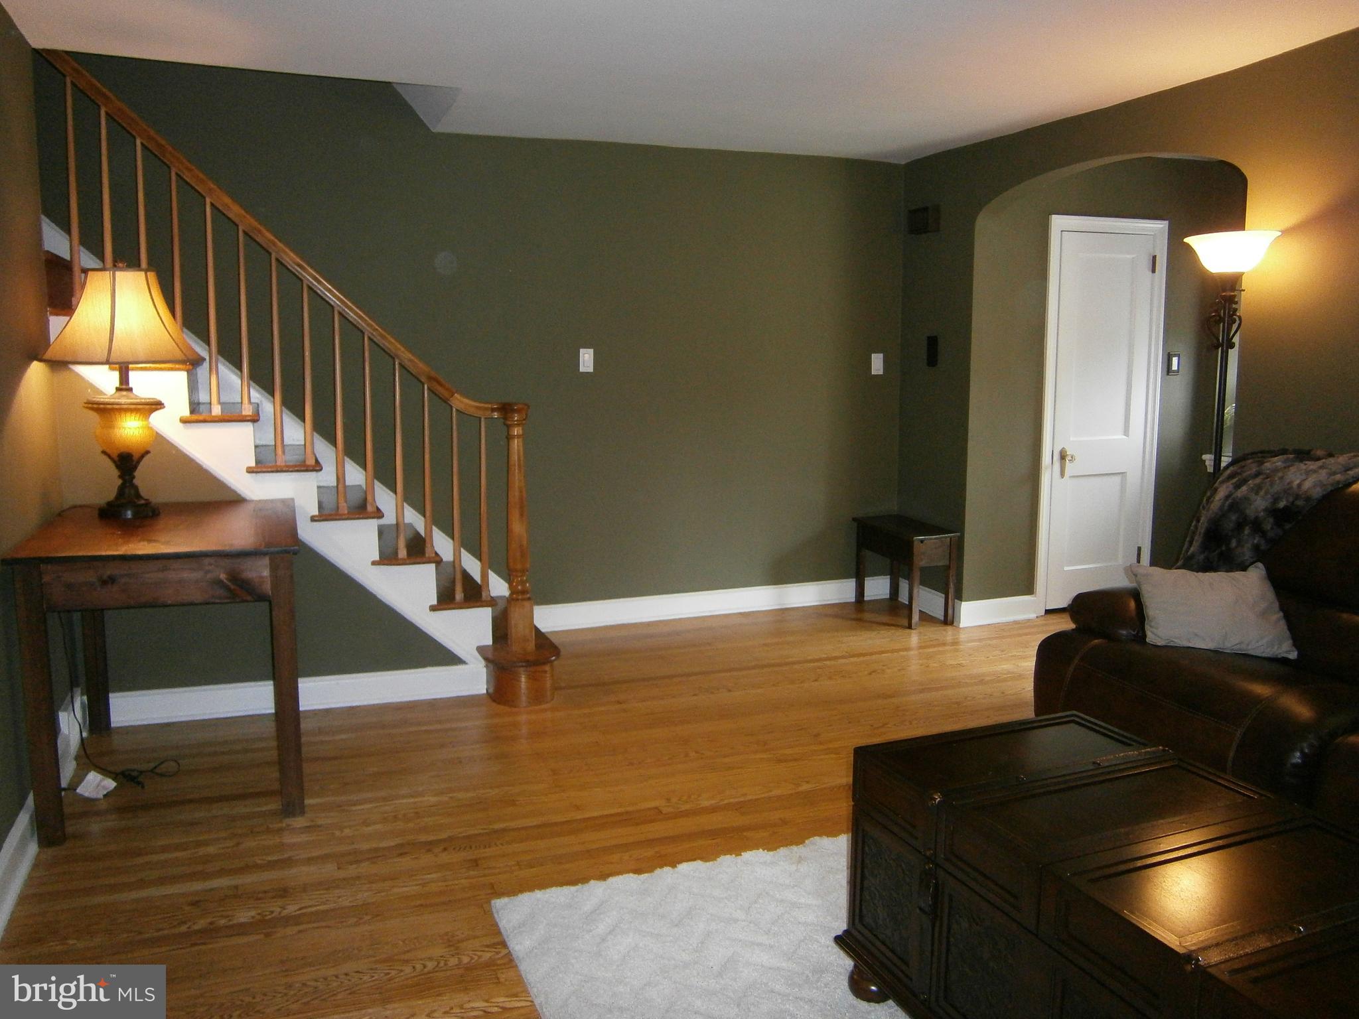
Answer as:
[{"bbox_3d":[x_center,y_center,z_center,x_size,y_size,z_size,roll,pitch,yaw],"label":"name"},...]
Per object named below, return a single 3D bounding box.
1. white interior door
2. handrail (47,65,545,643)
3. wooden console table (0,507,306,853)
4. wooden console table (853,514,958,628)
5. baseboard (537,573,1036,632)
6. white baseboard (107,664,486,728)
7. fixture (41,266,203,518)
[{"bbox_3d":[2.246,-0.476,5.443,0.758,2.071,0.064,-3,8,-22],"label":"white interior door"},{"bbox_3d":[-1.356,-0.480,3.808,1.615,2.204,0.103,-3,8,-19],"label":"handrail"},{"bbox_3d":[-1.616,0.449,3.305,0.739,0.790,0.977,-2,8,-19],"label":"wooden console table"},{"bbox_3d":[1.194,0.325,5.459,0.295,0.475,0.636,-3,8,-22],"label":"wooden console table"},{"bbox_3d":[0.565,0.527,5.222,2.660,0.135,0.694,-3,8,-21],"label":"baseboard"},{"bbox_3d":[-1.439,0.706,3.909,1.372,0.122,0.022,-2,8,-18],"label":"white baseboard"},{"bbox_3d":[-1.833,-0.379,3.420,0.465,0.825,0.475,-3,8,-22],"label":"fixture"}]

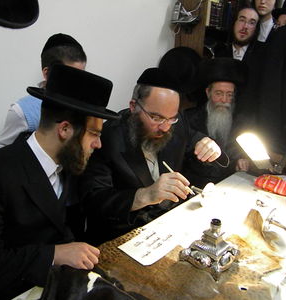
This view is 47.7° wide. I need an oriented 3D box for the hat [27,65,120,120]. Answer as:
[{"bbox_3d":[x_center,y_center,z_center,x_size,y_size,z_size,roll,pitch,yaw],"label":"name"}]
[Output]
[{"bbox_3d":[-0.229,-0.213,1.130,0.345,0.135,0.305,16,13,-11],"label":"hat"}]

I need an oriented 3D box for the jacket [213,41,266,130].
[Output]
[{"bbox_3d":[0.669,-0.340,2.220,0.480,0.750,0.300,3,22,8],"label":"jacket"}]

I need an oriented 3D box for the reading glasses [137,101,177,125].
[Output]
[{"bbox_3d":[0.053,-0.160,1.290,0.140,0.050,0.140,5,34,-42],"label":"reading glasses"}]

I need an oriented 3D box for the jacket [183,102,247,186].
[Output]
[{"bbox_3d":[0.436,0.026,1.870,0.500,0.600,0.380,-2,22,-5],"label":"jacket"}]

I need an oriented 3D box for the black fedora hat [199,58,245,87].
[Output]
[{"bbox_3d":[0.450,-0.439,1.820,0.275,0.135,0.300,-3,22,-6],"label":"black fedora hat"}]

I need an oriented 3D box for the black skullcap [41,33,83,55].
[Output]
[{"bbox_3d":[-0.344,-0.457,1.400,0.170,0.085,0.180,-12,29,-39],"label":"black skullcap"}]

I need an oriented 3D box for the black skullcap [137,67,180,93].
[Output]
[{"bbox_3d":[0.064,-0.277,1.290,0.170,0.090,0.180,20,19,-7],"label":"black skullcap"}]

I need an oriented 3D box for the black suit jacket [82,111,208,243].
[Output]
[{"bbox_3d":[-0.002,0.097,1.390,0.520,0.590,0.430,-19,29,-39],"label":"black suit jacket"}]

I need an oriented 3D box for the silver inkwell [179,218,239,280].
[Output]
[{"bbox_3d":[0.219,0.291,1.018,0.138,0.138,0.138,20,29,40],"label":"silver inkwell"}]

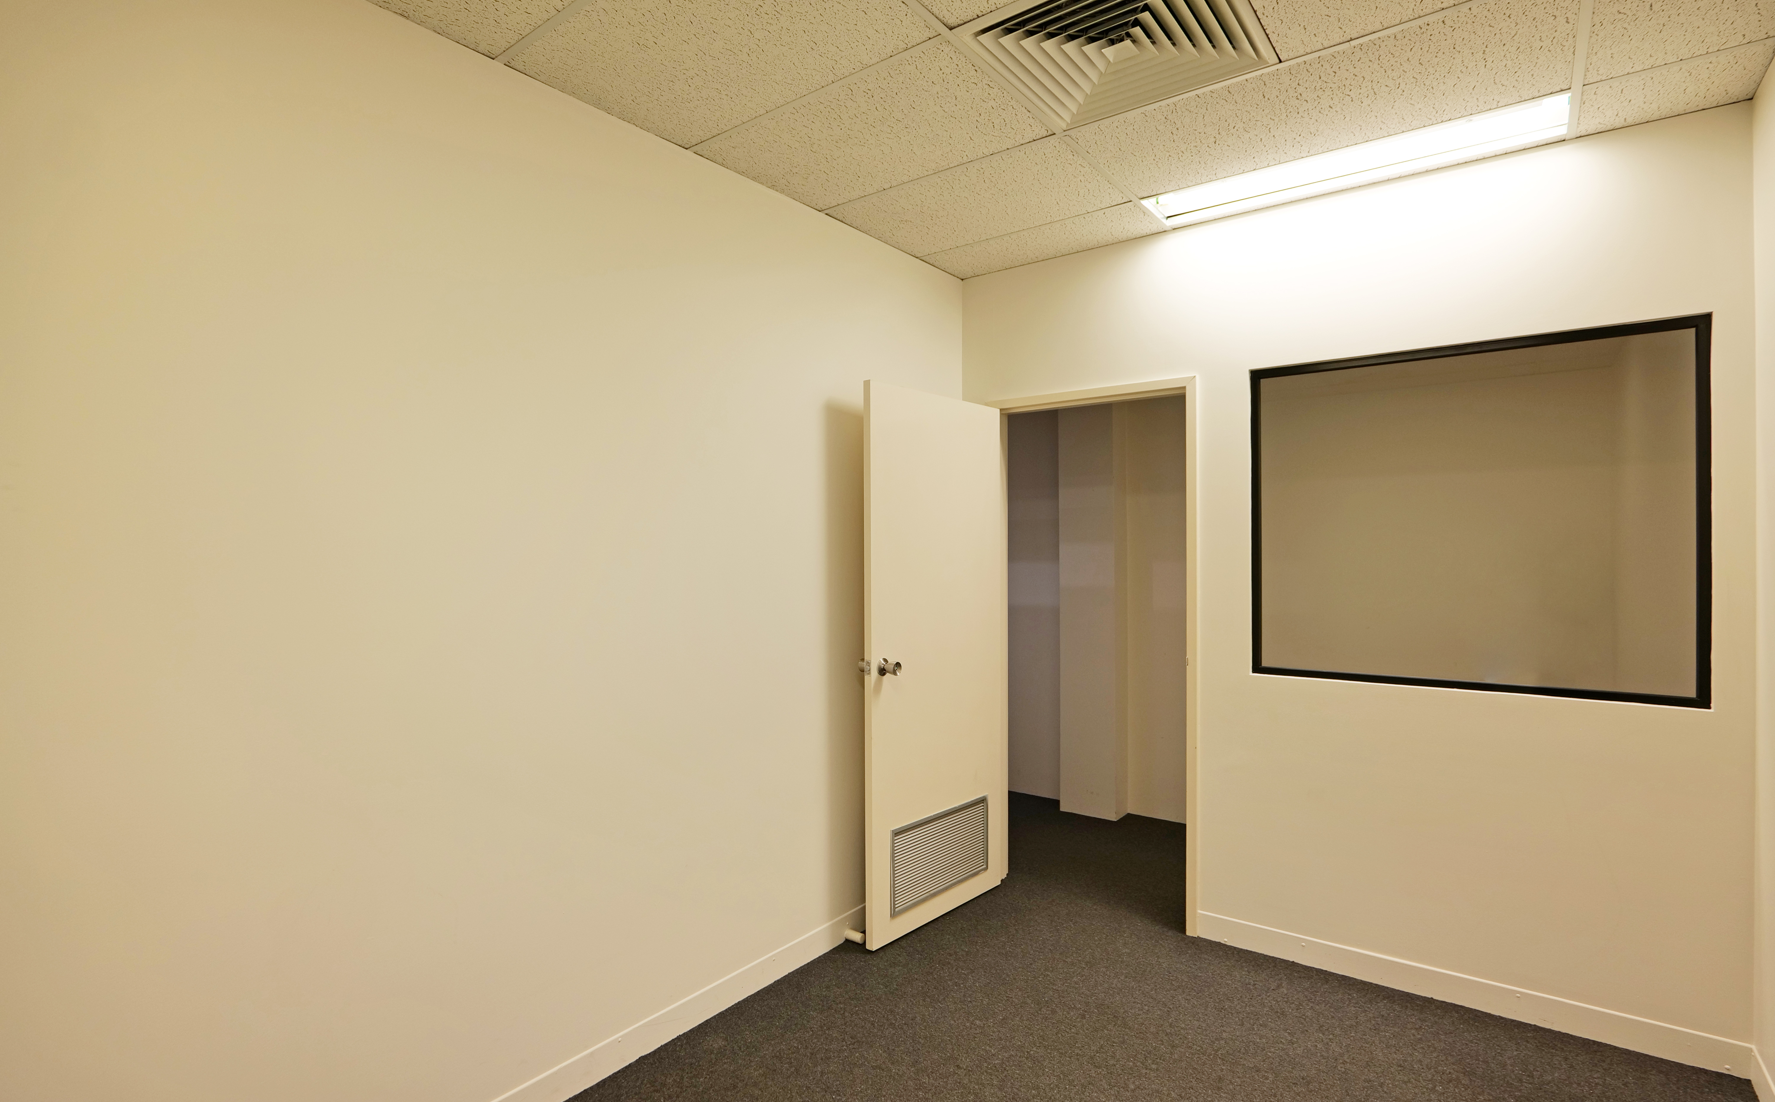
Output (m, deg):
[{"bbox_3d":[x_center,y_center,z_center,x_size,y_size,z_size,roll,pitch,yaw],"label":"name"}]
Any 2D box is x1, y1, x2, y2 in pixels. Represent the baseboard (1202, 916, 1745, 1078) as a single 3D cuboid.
[{"bbox_3d":[1.813,1.435,2.632,1.490,0.098,0.015,0,0,36],"label":"baseboard"}]

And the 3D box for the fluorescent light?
[{"bbox_3d":[1.495,-1.280,2.623,1.180,0.070,0.340,0,0,36],"label":"fluorescent light"}]

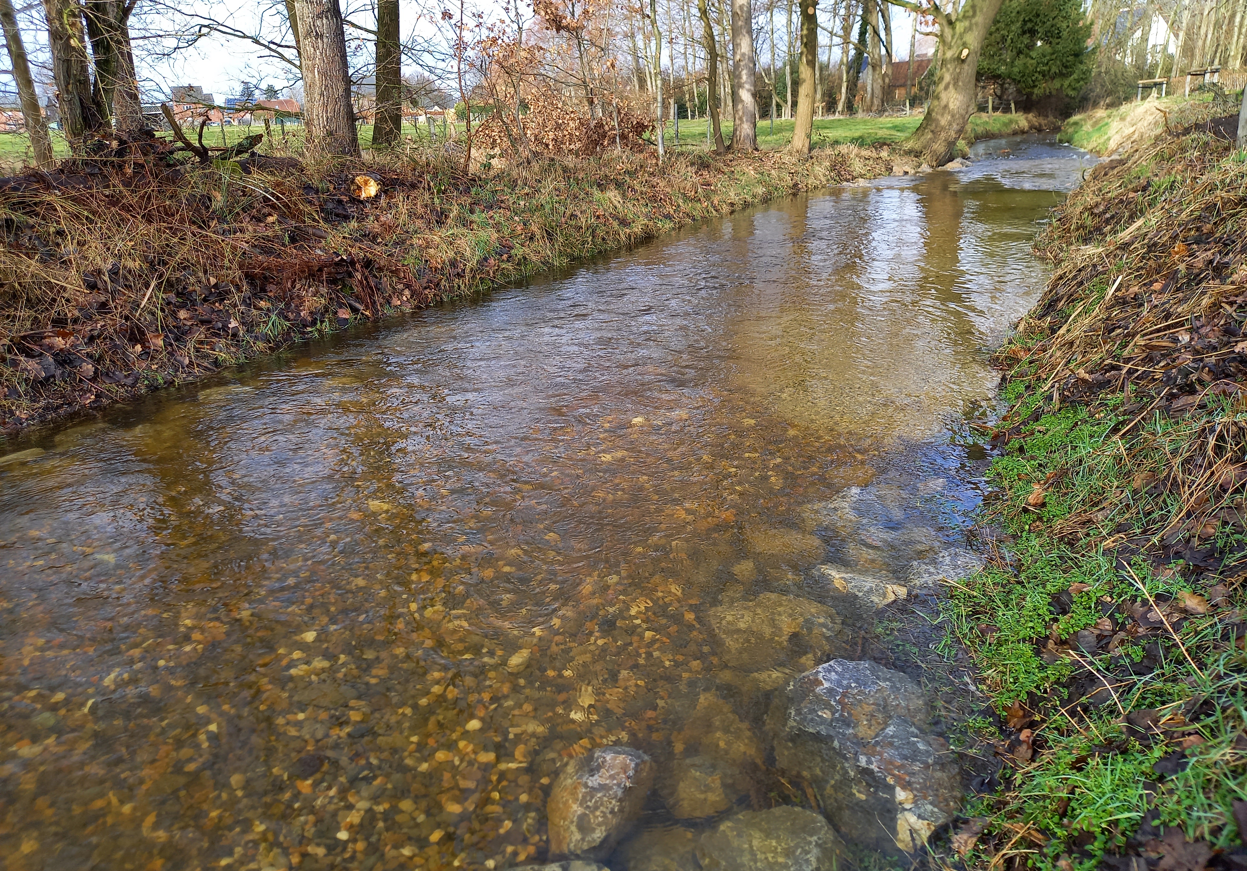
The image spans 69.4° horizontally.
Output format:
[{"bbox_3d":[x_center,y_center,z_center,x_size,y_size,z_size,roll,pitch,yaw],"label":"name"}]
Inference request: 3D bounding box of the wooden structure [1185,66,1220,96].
[{"bbox_3d":[17.364,-10.588,27.000,1.000,0.850,0.250,3,20,9],"label":"wooden structure"}]

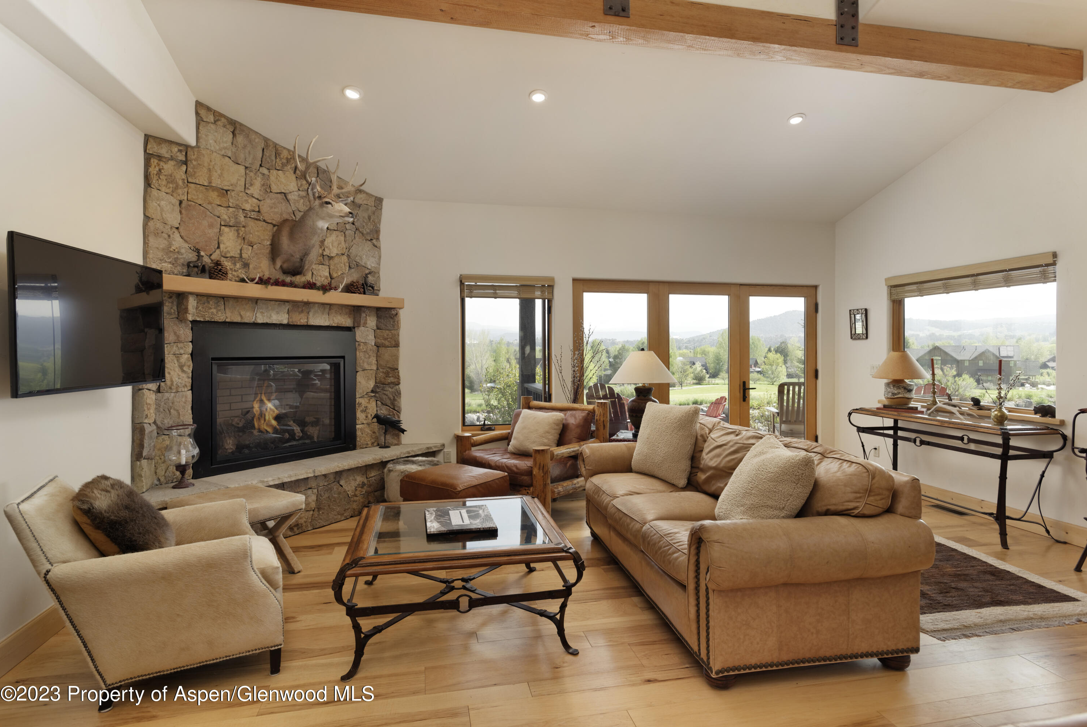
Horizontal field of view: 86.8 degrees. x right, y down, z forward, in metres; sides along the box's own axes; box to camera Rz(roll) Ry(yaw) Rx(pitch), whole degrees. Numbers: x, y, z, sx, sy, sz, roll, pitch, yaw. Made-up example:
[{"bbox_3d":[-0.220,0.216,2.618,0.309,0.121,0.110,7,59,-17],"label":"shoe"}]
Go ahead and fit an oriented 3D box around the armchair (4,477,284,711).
[{"bbox_3d":[-1.680,0.908,2.542,0.930,0.840,0.740,-1,2,-27],"label":"armchair"}]

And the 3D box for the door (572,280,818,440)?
[{"bbox_3d":[1.642,0.198,6.020,2.771,2.068,0.120,-1,1,-13],"label":"door"}]

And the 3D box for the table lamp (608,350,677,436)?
[{"bbox_3d":[0.834,0.252,4.799,0.565,0.735,0.565,-1,1,-13],"label":"table lamp"}]

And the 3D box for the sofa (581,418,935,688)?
[{"bbox_3d":[0.964,0.847,3.382,1.030,0.900,2.210,0,1,-11],"label":"sofa"}]

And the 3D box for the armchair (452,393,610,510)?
[{"bbox_3d":[-0.122,0.797,4.883,1.050,0.940,0.860,1,2,40],"label":"armchair"}]

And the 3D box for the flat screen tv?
[{"bbox_3d":[-2.136,-0.199,2.768,0.050,0.645,1.120,0,1,-8],"label":"flat screen tv"}]

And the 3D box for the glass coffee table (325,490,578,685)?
[{"bbox_3d":[-0.446,1.084,2.999,1.080,0.456,1.080,-1,1,-11],"label":"glass coffee table"}]

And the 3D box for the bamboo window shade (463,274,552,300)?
[{"bbox_3d":[-0.332,-0.719,5.448,0.893,0.213,0.080,-1,1,-13],"label":"bamboo window shade"}]

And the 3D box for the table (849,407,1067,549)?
[{"bbox_3d":[3.268,0.851,4.718,0.510,0.810,1.530,-1,1,-13],"label":"table"}]

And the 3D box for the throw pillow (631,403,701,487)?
[{"bbox_3d":[0.822,0.531,3.892,0.170,0.490,0.500,21,-13,-24],"label":"throw pillow"}]

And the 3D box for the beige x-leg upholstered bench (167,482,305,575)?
[{"bbox_3d":[-1.893,1.070,3.578,0.580,0.470,0.560,1,2,36],"label":"beige x-leg upholstered bench"}]

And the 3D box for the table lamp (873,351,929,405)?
[{"bbox_3d":[3.181,0.132,5.138,0.420,0.485,0.420,-1,1,-13],"label":"table lamp"}]

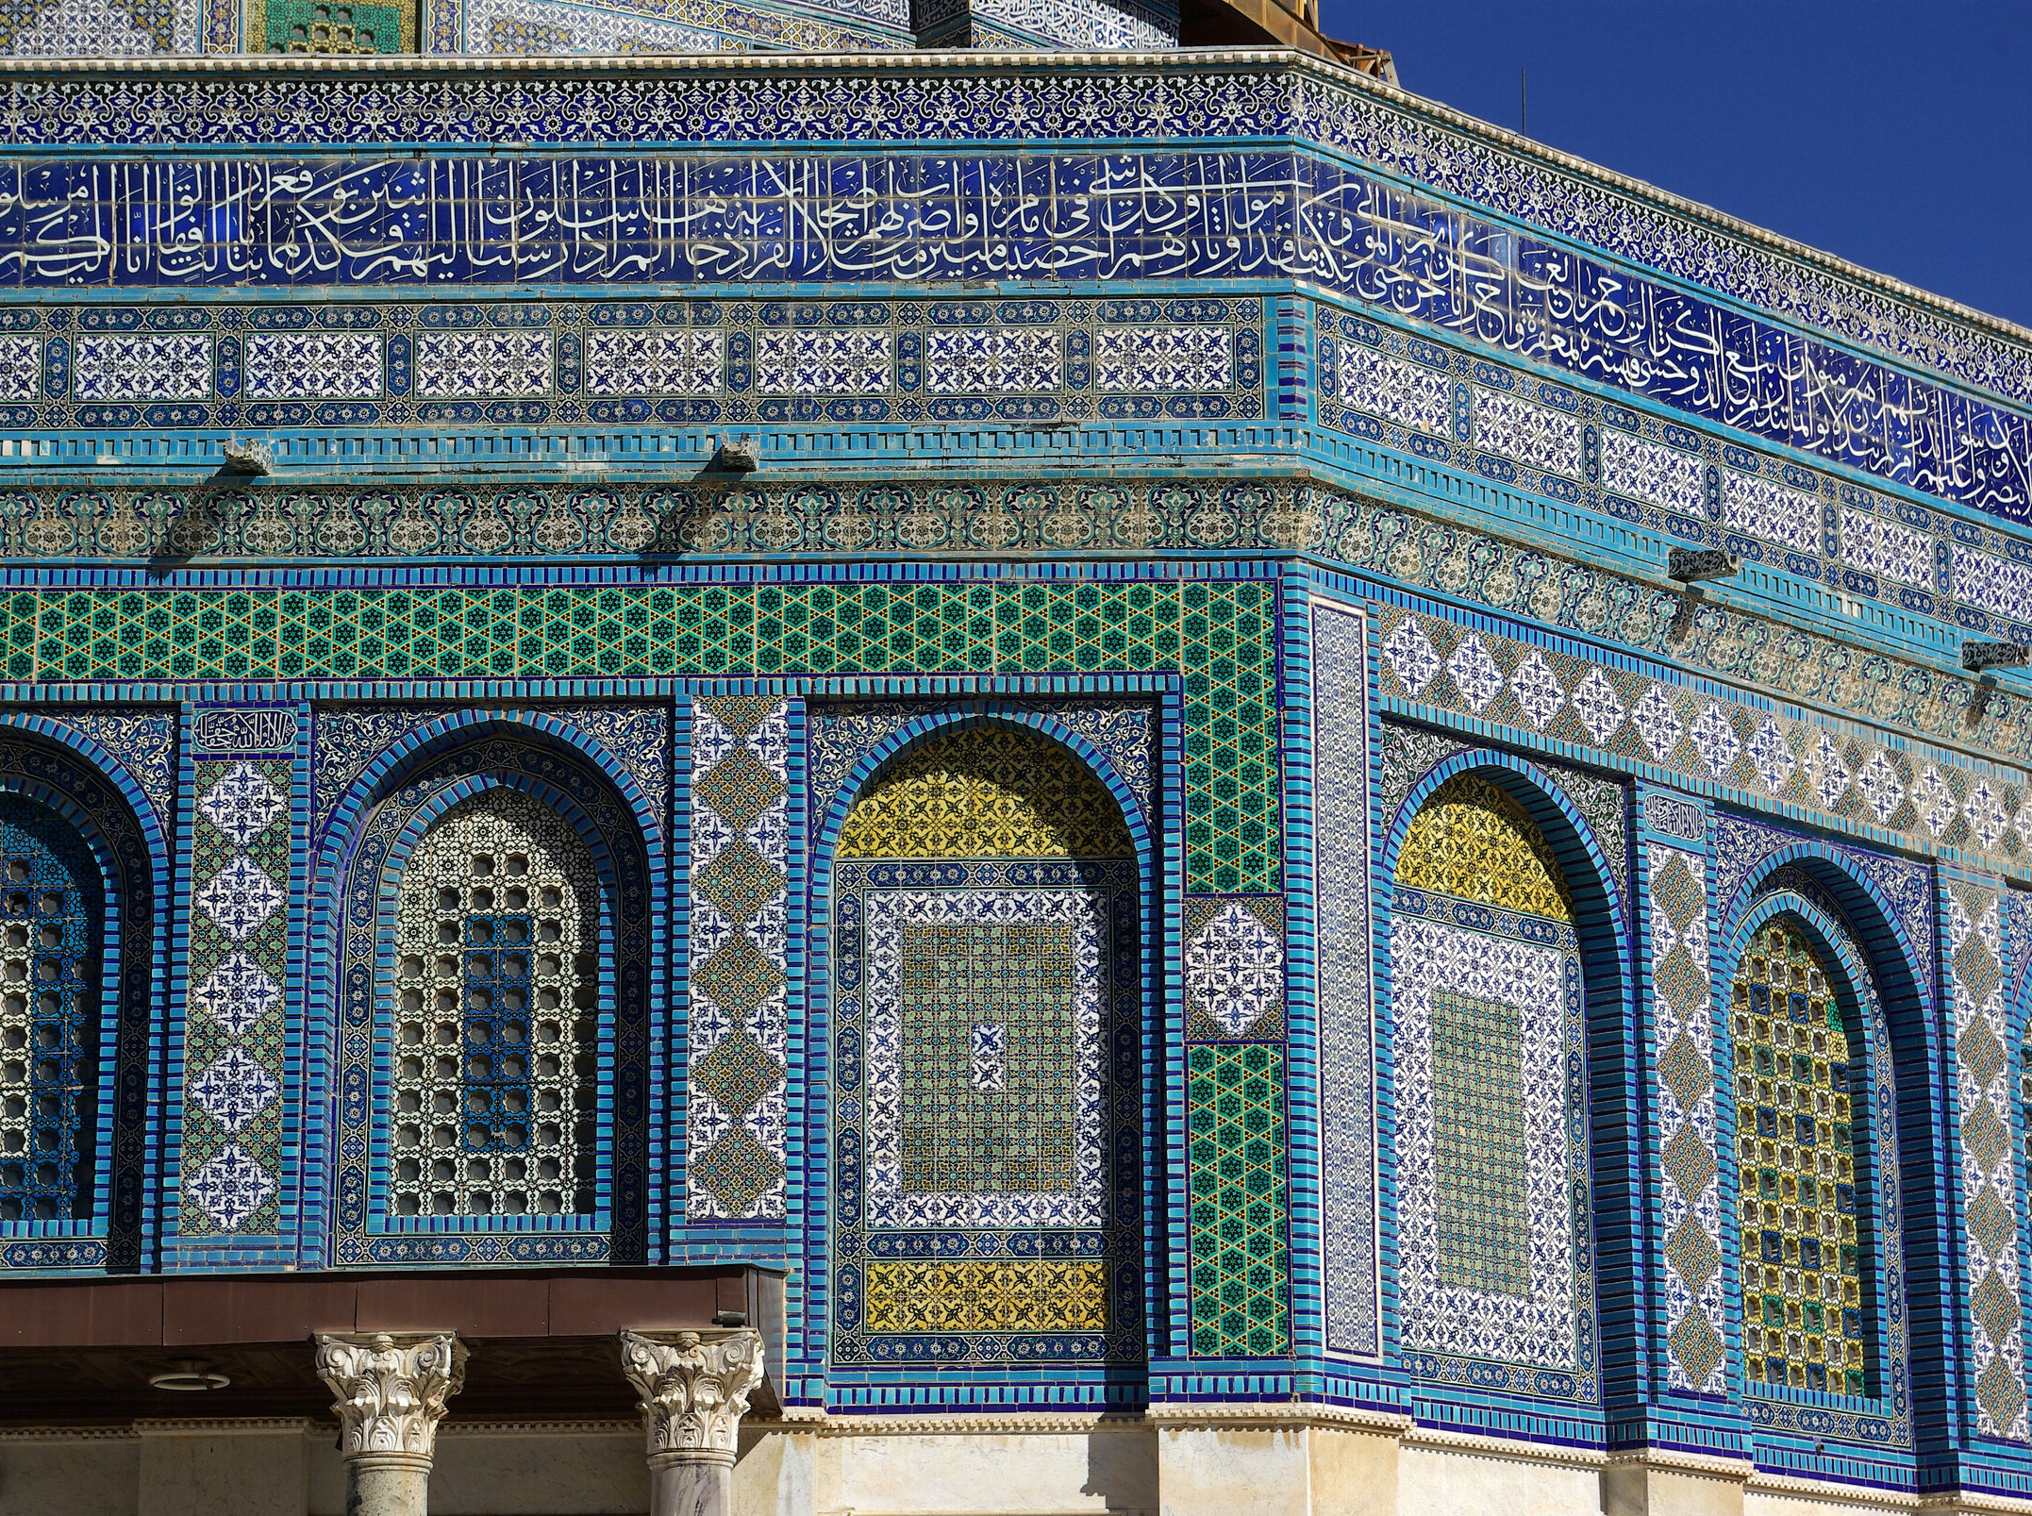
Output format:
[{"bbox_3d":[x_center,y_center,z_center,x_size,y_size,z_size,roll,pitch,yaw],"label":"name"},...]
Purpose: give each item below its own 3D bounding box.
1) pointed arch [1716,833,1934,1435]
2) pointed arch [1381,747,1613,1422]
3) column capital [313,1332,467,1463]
[{"bbox_3d":[4.623,2.194,30.249,1.920,3.420,0.400,13,-20,-43],"label":"pointed arch"},{"bbox_3d":[2.589,1.714,28.282,1.920,3.520,0.350,13,-20,-43],"label":"pointed arch"},{"bbox_3d":[-2.885,3.002,23.895,0.650,0.597,0.645,0,-14,0],"label":"column capital"}]

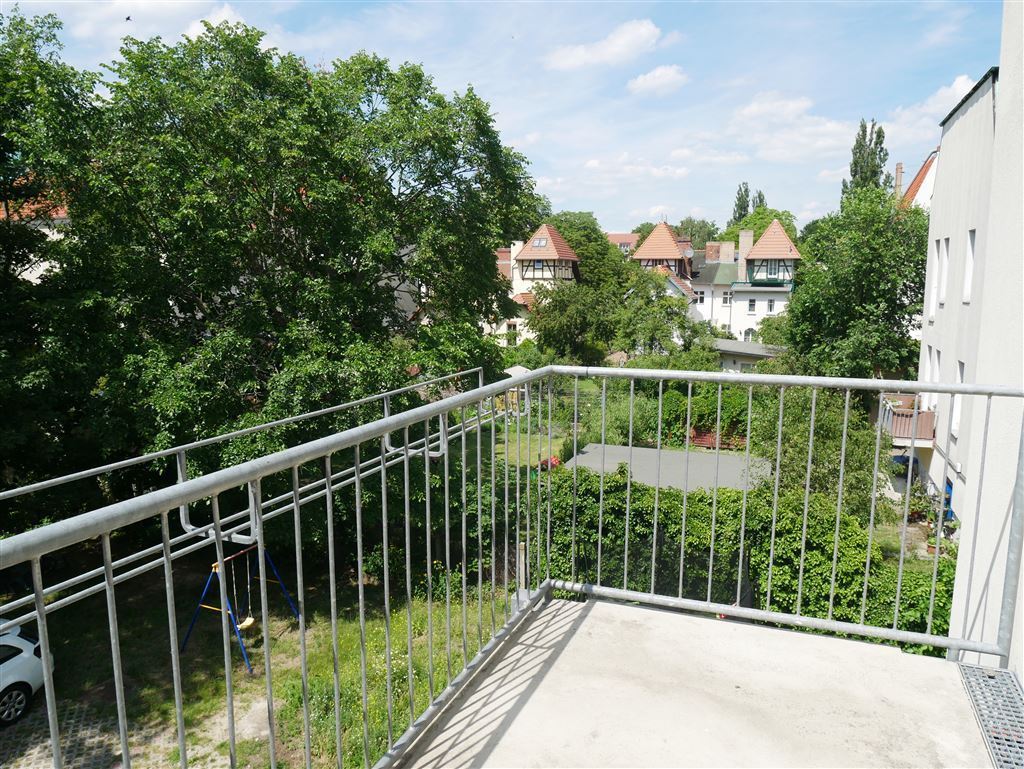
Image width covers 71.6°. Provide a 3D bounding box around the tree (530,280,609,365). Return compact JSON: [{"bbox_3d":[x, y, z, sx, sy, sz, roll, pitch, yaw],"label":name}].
[{"bbox_3d":[4.226,-4.430,52.948,5.963,6.254,5.800,1,9,4],"label":"tree"}]

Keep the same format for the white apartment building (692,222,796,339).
[{"bbox_3d":[20.944,-8.814,63.894,10.300,11.650,9.000,3,9,19],"label":"white apartment building"}]

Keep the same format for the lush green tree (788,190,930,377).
[{"bbox_3d":[17.841,-4.386,36.754,7.451,11.250,6.800,4,10,25],"label":"lush green tree"}]

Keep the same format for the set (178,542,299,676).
[{"bbox_3d":[-5.103,3.969,13.437,1.580,1.780,1.620,3,9,20],"label":"set"}]

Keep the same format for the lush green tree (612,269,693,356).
[{"bbox_3d":[10.474,-4.914,52.869,5.955,7.275,5.800,2,9,11],"label":"lush green tree"}]

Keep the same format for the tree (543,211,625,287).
[{"bbox_3d":[7.690,-11.893,77.084,9.116,13.579,8.800,1,9,6],"label":"tree"}]

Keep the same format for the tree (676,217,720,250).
[{"bbox_3d":[26.069,-16.143,100.702,7.000,14.815,7.000,2,9,14],"label":"tree"}]

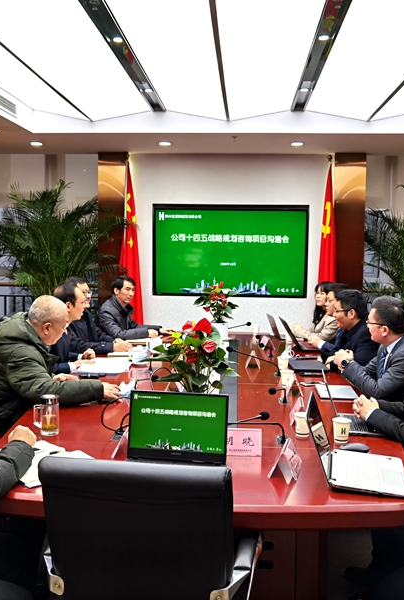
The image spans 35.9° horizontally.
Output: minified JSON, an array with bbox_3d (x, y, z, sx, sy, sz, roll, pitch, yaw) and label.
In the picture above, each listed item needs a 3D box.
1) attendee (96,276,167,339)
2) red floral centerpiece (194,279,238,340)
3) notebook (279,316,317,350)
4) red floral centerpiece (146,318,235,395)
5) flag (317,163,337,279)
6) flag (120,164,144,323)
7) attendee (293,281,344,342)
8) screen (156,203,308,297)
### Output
[{"bbox_3d":[-0.595,0.432,5.500,0.700,1.270,0.550,3,5,23],"label":"attendee"},{"bbox_3d":[0.126,0.089,5.476,0.380,0.520,0.360,1,4,4],"label":"red floral centerpiece"},{"bbox_3d":[0.826,0.270,4.930,0.360,0.225,0.350,1,4,4],"label":"notebook"},{"bbox_3d":[-0.050,0.309,2.791,0.400,0.480,0.400,1,4,4],"label":"red floral centerpiece"},{"bbox_3d":[1.496,-0.379,7.500,0.340,2.440,0.260,1,4,4],"label":"flag"},{"bbox_3d":[-0.823,-0.597,7.451,0.330,2.050,0.250,1,4,4],"label":"flag"},{"bbox_3d":[1.193,0.475,5.632,0.750,1.250,0.500,0,4,-8],"label":"attendee"},{"bbox_3d":[0.360,-0.615,7.800,1.940,1.140,0.100,1,4,4],"label":"screen"}]

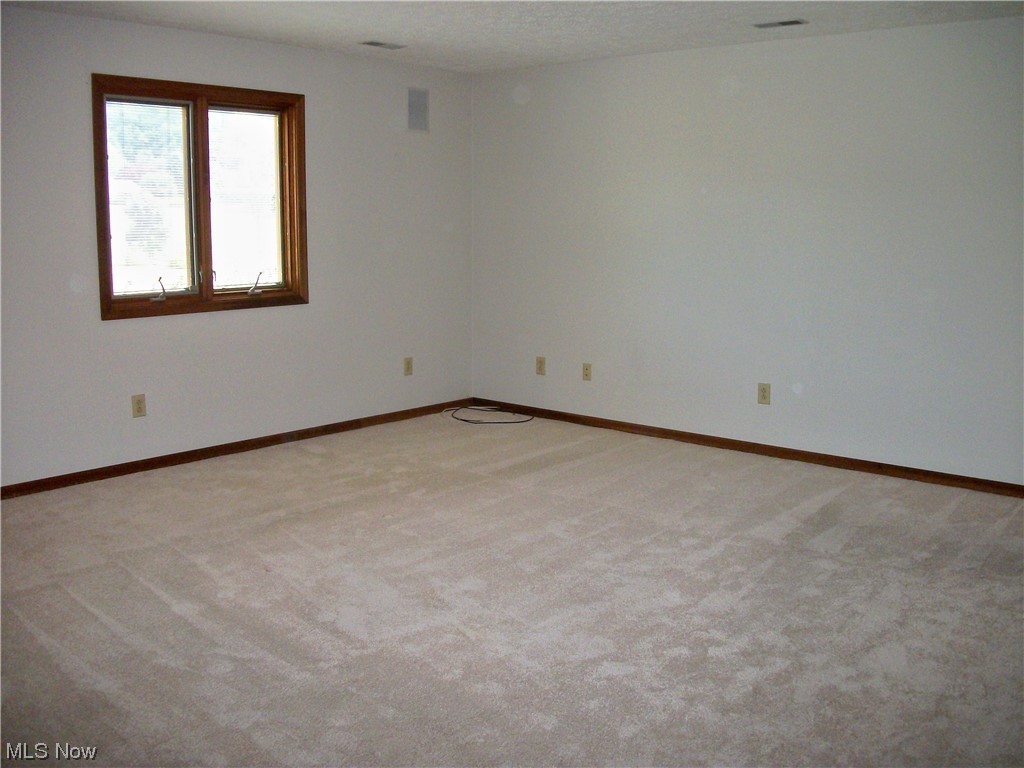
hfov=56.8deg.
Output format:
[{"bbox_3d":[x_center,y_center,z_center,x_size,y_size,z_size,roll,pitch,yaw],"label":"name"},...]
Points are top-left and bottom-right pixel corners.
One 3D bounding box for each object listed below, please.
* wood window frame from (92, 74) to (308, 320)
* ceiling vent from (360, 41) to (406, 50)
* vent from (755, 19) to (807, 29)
[{"bbox_3d":[-1.744,-1.052,5.440,0.110,1.265,1.350,9,13,40],"label":"wood window frame"},{"bbox_3d":[-0.763,-2.005,5.636,0.125,0.020,0.285,9,13,40],"label":"ceiling vent"},{"bbox_3d":[1.398,-1.865,4.929,0.285,0.020,0.125,9,13,40],"label":"vent"}]

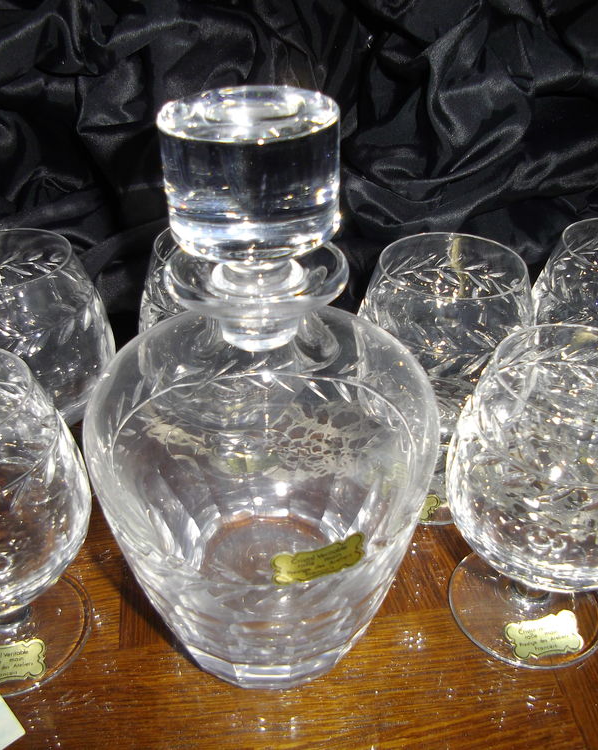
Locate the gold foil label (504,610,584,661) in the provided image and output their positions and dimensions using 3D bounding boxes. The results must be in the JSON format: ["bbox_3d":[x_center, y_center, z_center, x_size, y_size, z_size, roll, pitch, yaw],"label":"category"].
[{"bbox_3d":[0.101,0.107,0.320,0.030,0.001,0.018,-7,44,-8],"label":"gold foil label"}]

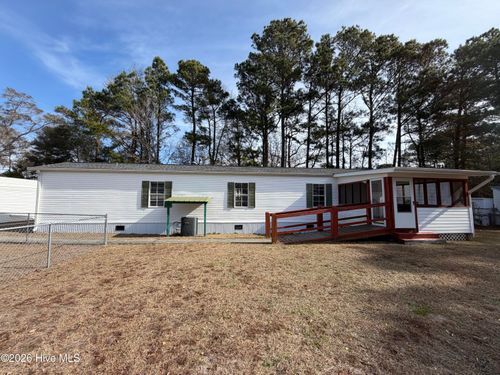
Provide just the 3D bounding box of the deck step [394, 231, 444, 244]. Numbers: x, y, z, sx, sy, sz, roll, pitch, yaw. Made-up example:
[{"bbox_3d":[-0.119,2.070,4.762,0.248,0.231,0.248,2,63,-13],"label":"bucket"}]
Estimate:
[{"bbox_3d":[6.321,1.925,7.666,1.670,0.330,0.630,1,-4,-5],"label":"deck step"}]

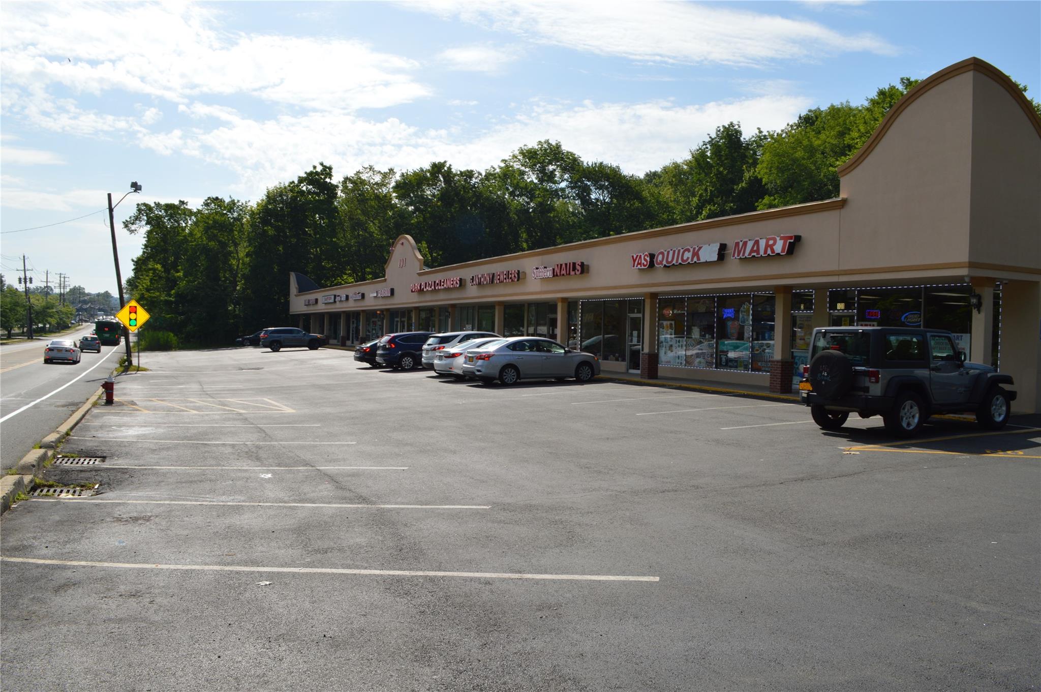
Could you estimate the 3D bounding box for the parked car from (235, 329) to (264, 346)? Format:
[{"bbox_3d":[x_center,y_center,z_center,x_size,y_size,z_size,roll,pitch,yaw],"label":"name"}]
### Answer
[{"bbox_3d":[-23.116,-0.674,69.500,4.700,1.470,1.820,1,1,-24],"label":"parked car"}]

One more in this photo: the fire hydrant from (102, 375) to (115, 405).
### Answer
[{"bbox_3d":[-11.416,1.221,21.600,0.340,0.790,0.330,1,1,-26],"label":"fire hydrant"}]

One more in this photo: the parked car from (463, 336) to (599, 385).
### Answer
[{"bbox_3d":[0.507,0.491,25.606,4.620,1.495,1.760,1,1,-27],"label":"parked car"}]

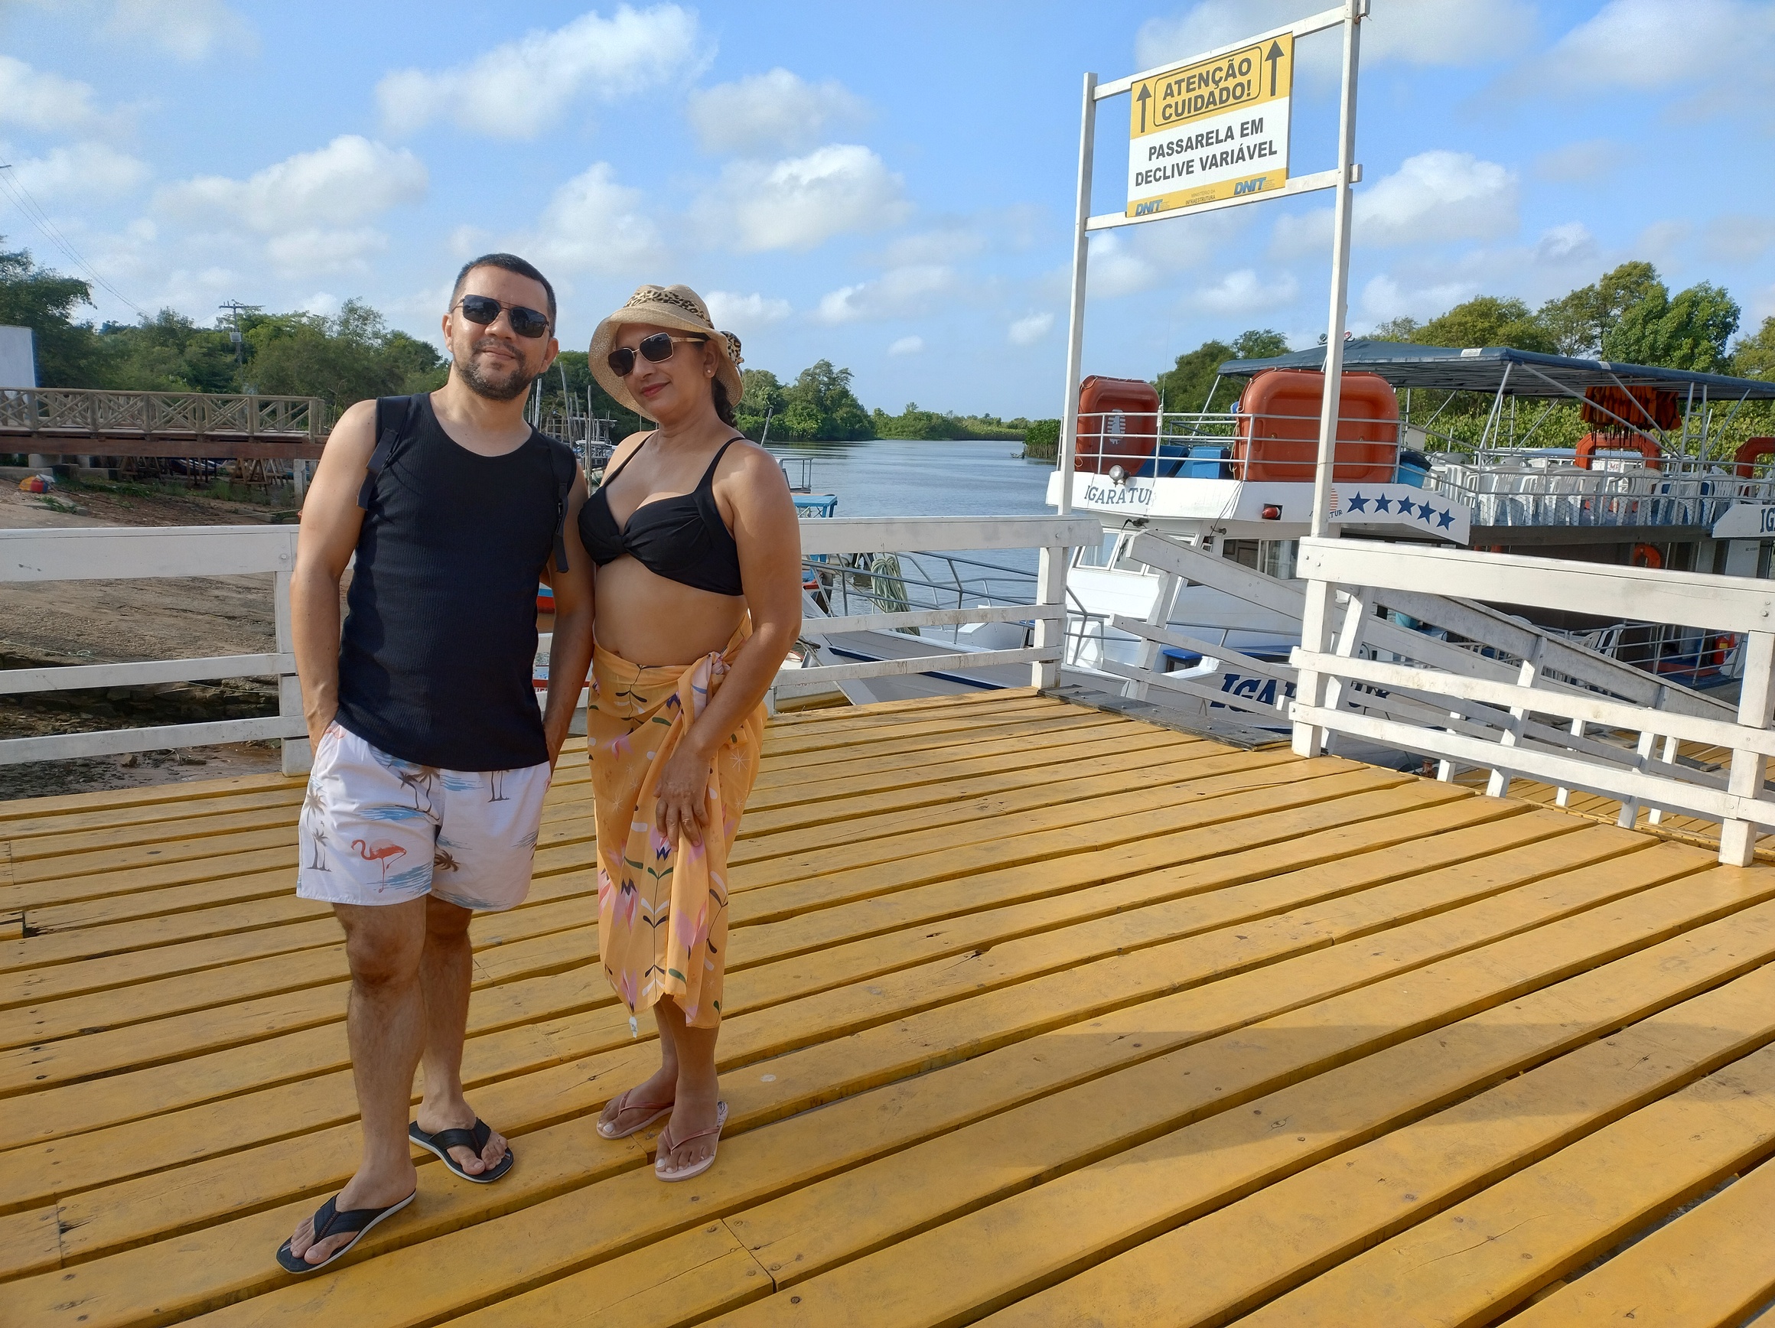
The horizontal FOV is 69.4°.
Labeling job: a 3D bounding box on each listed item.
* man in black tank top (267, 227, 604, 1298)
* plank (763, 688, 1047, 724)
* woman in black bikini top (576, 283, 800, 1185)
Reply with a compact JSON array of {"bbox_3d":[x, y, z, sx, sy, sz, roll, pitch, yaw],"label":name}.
[{"bbox_3d":[-0.812,0.142,2.322,0.560,1.710,0.430,-2,10,-17],"label":"man in black tank top"},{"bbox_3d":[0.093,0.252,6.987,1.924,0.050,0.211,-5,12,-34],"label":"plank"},{"bbox_3d":[-0.405,0.135,2.524,0.480,1.675,0.360,7,11,29],"label":"woman in black bikini top"}]

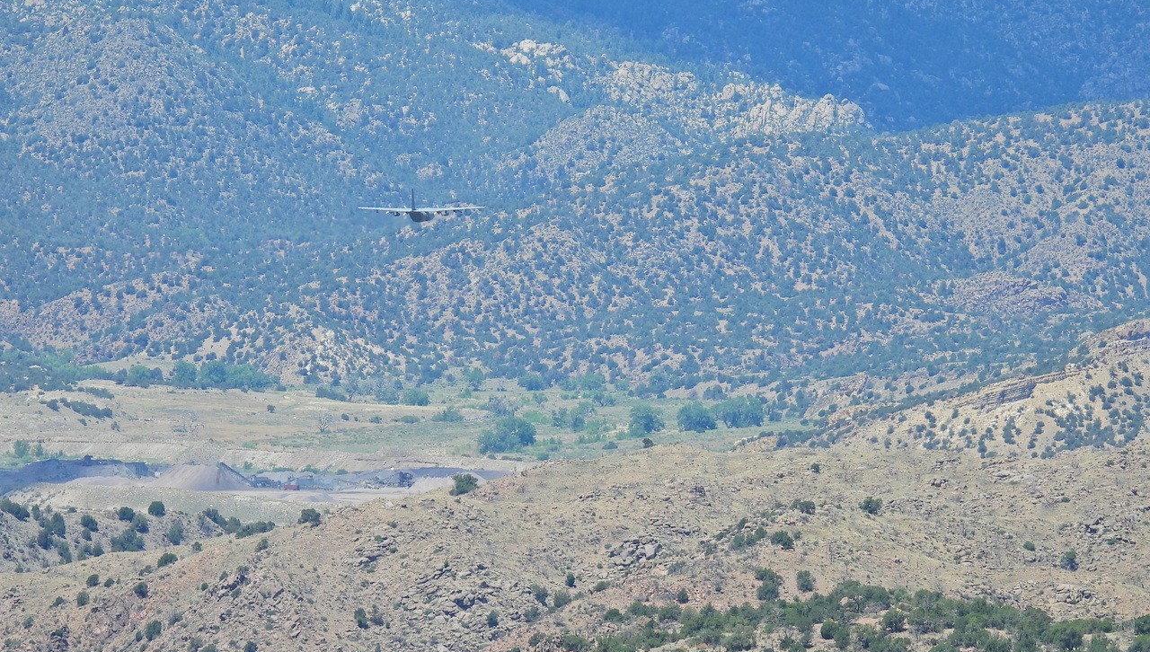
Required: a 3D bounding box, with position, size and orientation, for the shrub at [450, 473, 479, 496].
[{"bbox_3d":[-19.085,27.276,2000.000,4.900,3.700,4.500,0,3,0],"label":"shrub"}]

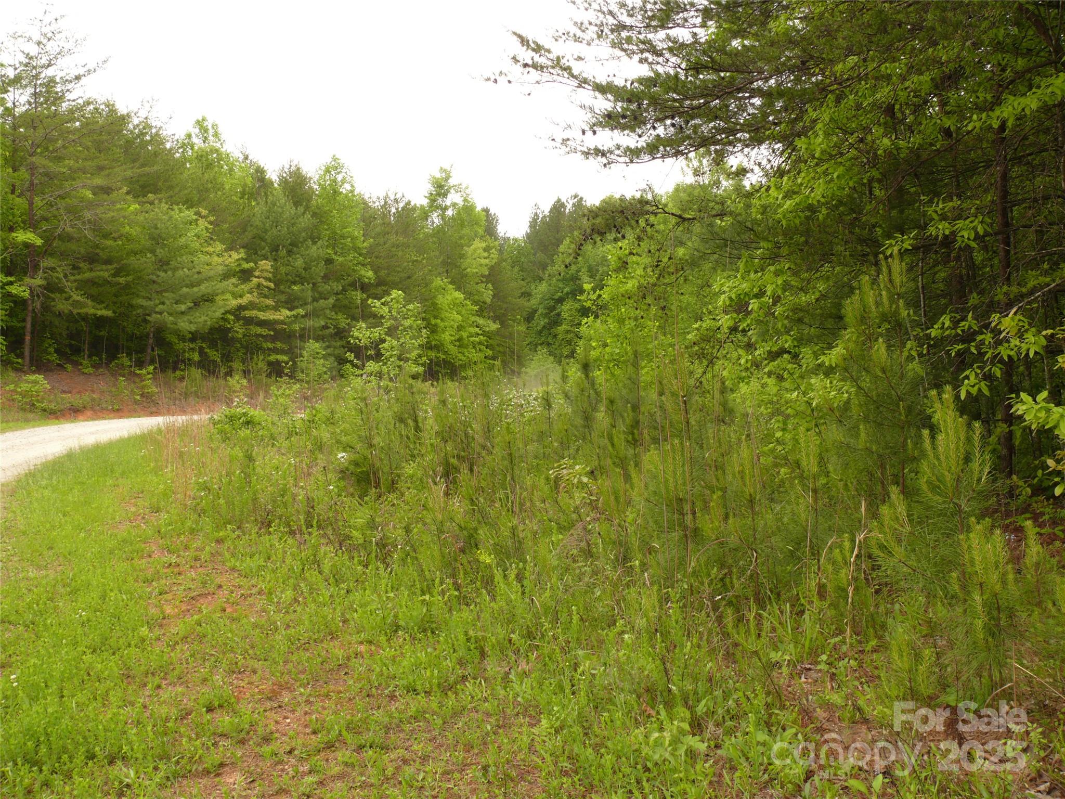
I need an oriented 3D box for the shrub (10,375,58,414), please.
[{"bbox_3d":[-15.042,-0.176,32.500,1.350,1.170,1.250,1,-1,-25],"label":"shrub"}]

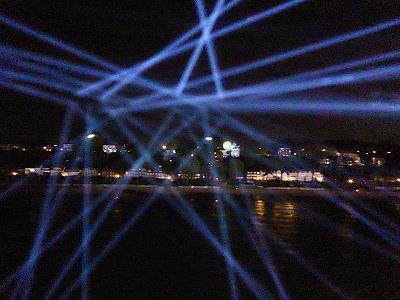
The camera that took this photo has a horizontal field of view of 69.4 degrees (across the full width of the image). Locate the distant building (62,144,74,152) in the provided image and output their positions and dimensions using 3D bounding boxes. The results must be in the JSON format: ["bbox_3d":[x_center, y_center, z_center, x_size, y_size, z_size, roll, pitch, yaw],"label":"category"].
[{"bbox_3d":[-166.420,-2.530,365.610,14.210,8.720,11.210,1,-6,-10],"label":"distant building"}]

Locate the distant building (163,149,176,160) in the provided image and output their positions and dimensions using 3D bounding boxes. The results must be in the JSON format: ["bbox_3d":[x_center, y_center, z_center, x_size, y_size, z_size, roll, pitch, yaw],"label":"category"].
[{"bbox_3d":[-36.550,5.690,346.180,15.650,12.360,12.360,0,-6,-2],"label":"distant building"}]

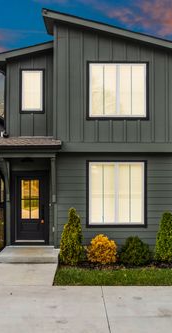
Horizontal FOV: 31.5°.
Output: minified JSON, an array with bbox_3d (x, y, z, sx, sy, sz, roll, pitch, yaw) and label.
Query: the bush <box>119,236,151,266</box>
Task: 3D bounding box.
[{"bbox_3d":[1.340,2.310,8.350,0.800,0.800,0.780,0,-1,-1],"label":"bush"}]

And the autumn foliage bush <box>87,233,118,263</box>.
[{"bbox_3d":[0.450,2.270,8.350,0.800,0.800,0.780,0,-1,-1],"label":"autumn foliage bush"}]

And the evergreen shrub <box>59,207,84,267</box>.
[{"bbox_3d":[-0.370,1.920,8.320,0.660,1.530,0.660,0,-1,-1],"label":"evergreen shrub"}]

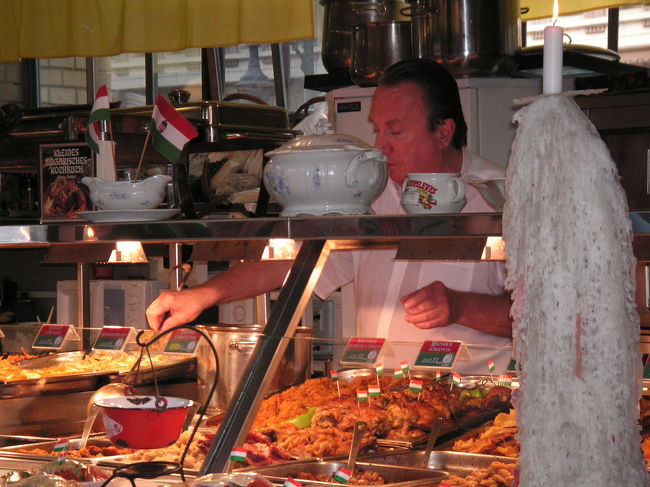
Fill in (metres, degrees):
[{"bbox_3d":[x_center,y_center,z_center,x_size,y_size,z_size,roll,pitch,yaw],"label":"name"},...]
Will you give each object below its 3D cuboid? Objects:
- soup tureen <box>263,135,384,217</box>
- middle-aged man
[{"bbox_3d":[0.002,-0.130,3.900,0.220,0.165,0.295,0,0,-44],"label":"soup tureen"},{"bbox_3d":[0.090,0.490,4.300,0.880,1.720,0.520,-1,0,43],"label":"middle-aged man"}]

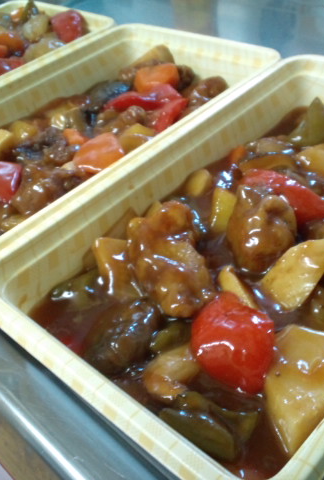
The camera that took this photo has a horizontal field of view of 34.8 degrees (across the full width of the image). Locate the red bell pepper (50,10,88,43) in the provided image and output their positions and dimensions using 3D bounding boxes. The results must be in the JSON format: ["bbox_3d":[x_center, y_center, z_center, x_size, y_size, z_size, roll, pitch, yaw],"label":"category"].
[{"bbox_3d":[-0.066,-0.152,0.370,0.023,0.023,0.021,27,52,35],"label":"red bell pepper"}]

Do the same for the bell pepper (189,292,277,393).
[{"bbox_3d":[0.022,0.032,0.165,0.023,0.021,0.025,27,52,35],"label":"bell pepper"}]

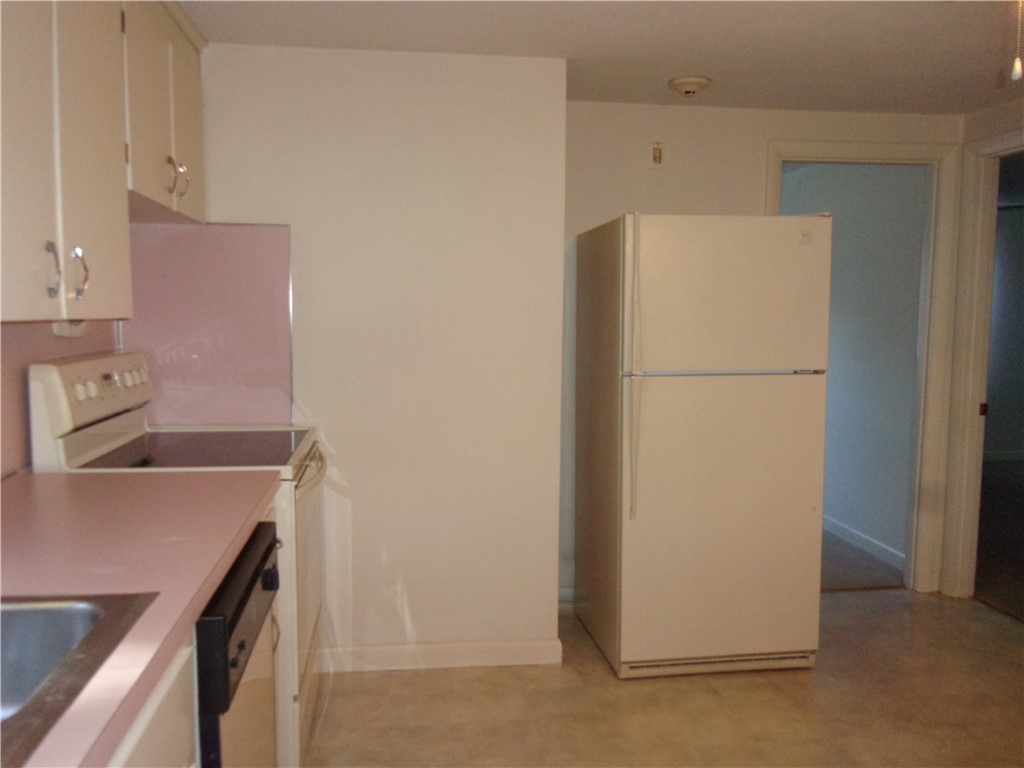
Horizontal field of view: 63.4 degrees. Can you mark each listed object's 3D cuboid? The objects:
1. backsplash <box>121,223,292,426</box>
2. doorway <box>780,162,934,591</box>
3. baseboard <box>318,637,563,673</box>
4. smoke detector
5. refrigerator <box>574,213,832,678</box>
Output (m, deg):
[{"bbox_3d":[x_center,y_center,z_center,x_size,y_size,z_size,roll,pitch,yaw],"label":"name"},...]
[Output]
[{"bbox_3d":[-1.071,-0.200,2.904,0.587,0.719,0.012,-1,5,-8],"label":"backsplash"},{"bbox_3d":[1.593,-0.016,3.976,0.762,2.030,0.120,-1,5,-8],"label":"doorway"},{"bbox_3d":[-0.263,1.028,3.126,0.933,0.100,0.016,-1,5,-8],"label":"baseboard"},{"bbox_3d":[0.713,-1.178,3.315,0.170,0.050,0.170,-1,5,-8],"label":"smoke detector"},{"bbox_3d":[0.720,0.216,3.339,0.766,1.681,0.727,-1,5,-9],"label":"refrigerator"}]

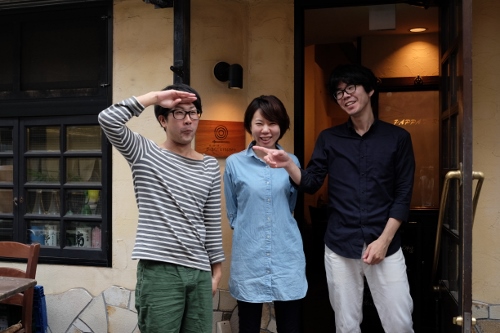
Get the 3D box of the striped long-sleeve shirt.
[{"bbox_3d":[-0.396,0.076,2.550,0.540,0.780,0.320,0,0,-14],"label":"striped long-sleeve shirt"}]

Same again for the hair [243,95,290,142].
[{"bbox_3d":[0.080,-0.232,2.720,0.215,0.225,0.225,0,0,5],"label":"hair"}]

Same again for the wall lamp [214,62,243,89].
[{"bbox_3d":[-0.109,-0.493,3.100,0.115,0.150,0.165,0,0,-25],"label":"wall lamp"}]

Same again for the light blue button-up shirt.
[{"bbox_3d":[0.074,0.269,2.730,0.390,0.765,0.270,0,0,0],"label":"light blue button-up shirt"}]

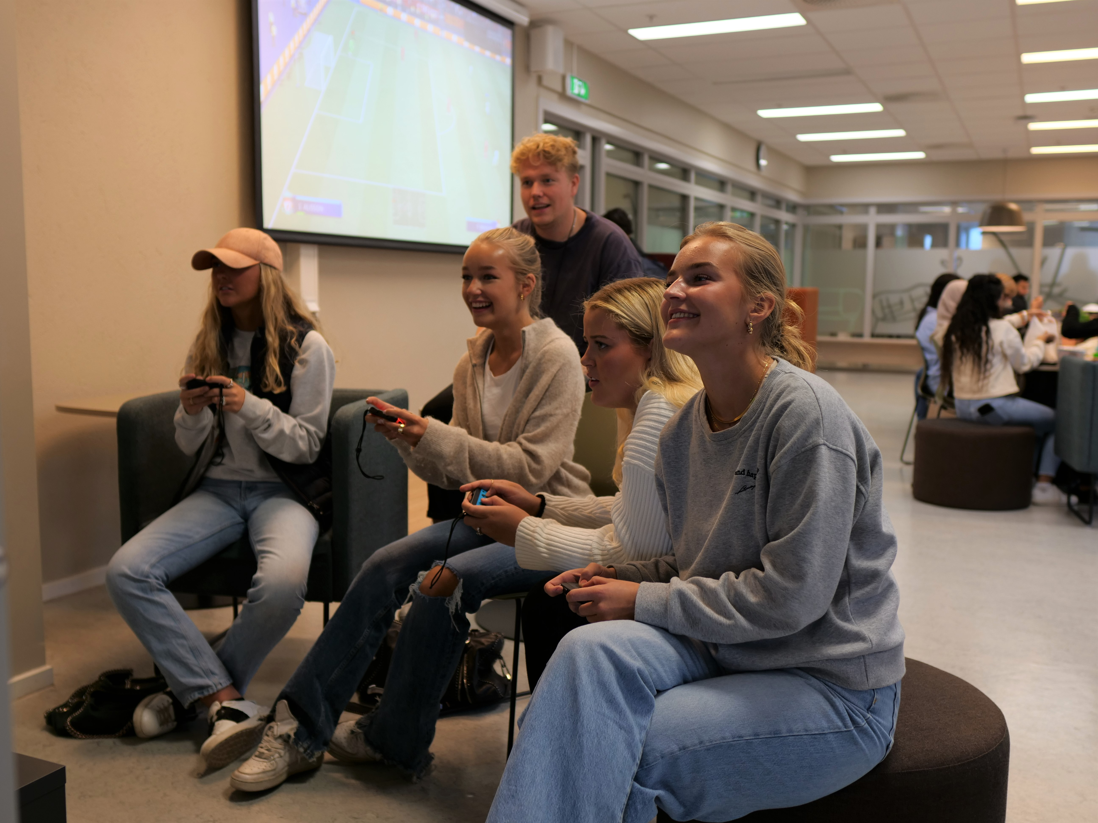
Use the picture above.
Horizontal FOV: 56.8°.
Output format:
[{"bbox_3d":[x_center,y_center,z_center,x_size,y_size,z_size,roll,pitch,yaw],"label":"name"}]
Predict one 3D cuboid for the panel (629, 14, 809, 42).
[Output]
[{"bbox_3d":[1.112,-2.578,6.788,1.180,0.050,0.300,4,8,26],"label":"panel"}]

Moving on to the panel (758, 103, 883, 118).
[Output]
[{"bbox_3d":[2.631,-2.934,9.878,1.180,0.050,0.300,4,8,26],"label":"panel"}]

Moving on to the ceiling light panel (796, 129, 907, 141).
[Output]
[{"bbox_3d":[3.392,-3.113,11.437,1.180,0.050,0.300,4,8,26],"label":"ceiling light panel"}]

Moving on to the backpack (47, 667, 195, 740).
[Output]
[{"bbox_3d":[-1.105,0.745,2.620,0.350,0.140,0.220,-1,7,-14],"label":"backpack"}]

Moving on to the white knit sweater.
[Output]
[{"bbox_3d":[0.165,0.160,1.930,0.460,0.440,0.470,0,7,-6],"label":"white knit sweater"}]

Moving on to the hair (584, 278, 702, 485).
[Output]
[{"bbox_3d":[0.183,-0.060,1.940,0.230,0.390,0.230,1,7,-3],"label":"hair"}]

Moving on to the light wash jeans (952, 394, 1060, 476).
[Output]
[{"bbox_3d":[2.640,0.135,5.820,0.570,0.460,0.390,-2,8,-25],"label":"light wash jeans"}]

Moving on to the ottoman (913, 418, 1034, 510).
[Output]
[{"bbox_3d":[2.370,0.286,5.689,0.595,0.415,0.595,4,8,26],"label":"ottoman"}]

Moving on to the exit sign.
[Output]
[{"bbox_3d":[0.204,-2.351,7.383,0.050,0.145,0.330,4,8,26],"label":"exit sign"}]

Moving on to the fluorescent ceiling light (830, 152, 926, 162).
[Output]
[{"bbox_3d":[4.256,-3.315,13.185,1.180,0.050,0.300,4,8,26],"label":"fluorescent ceiling light"}]

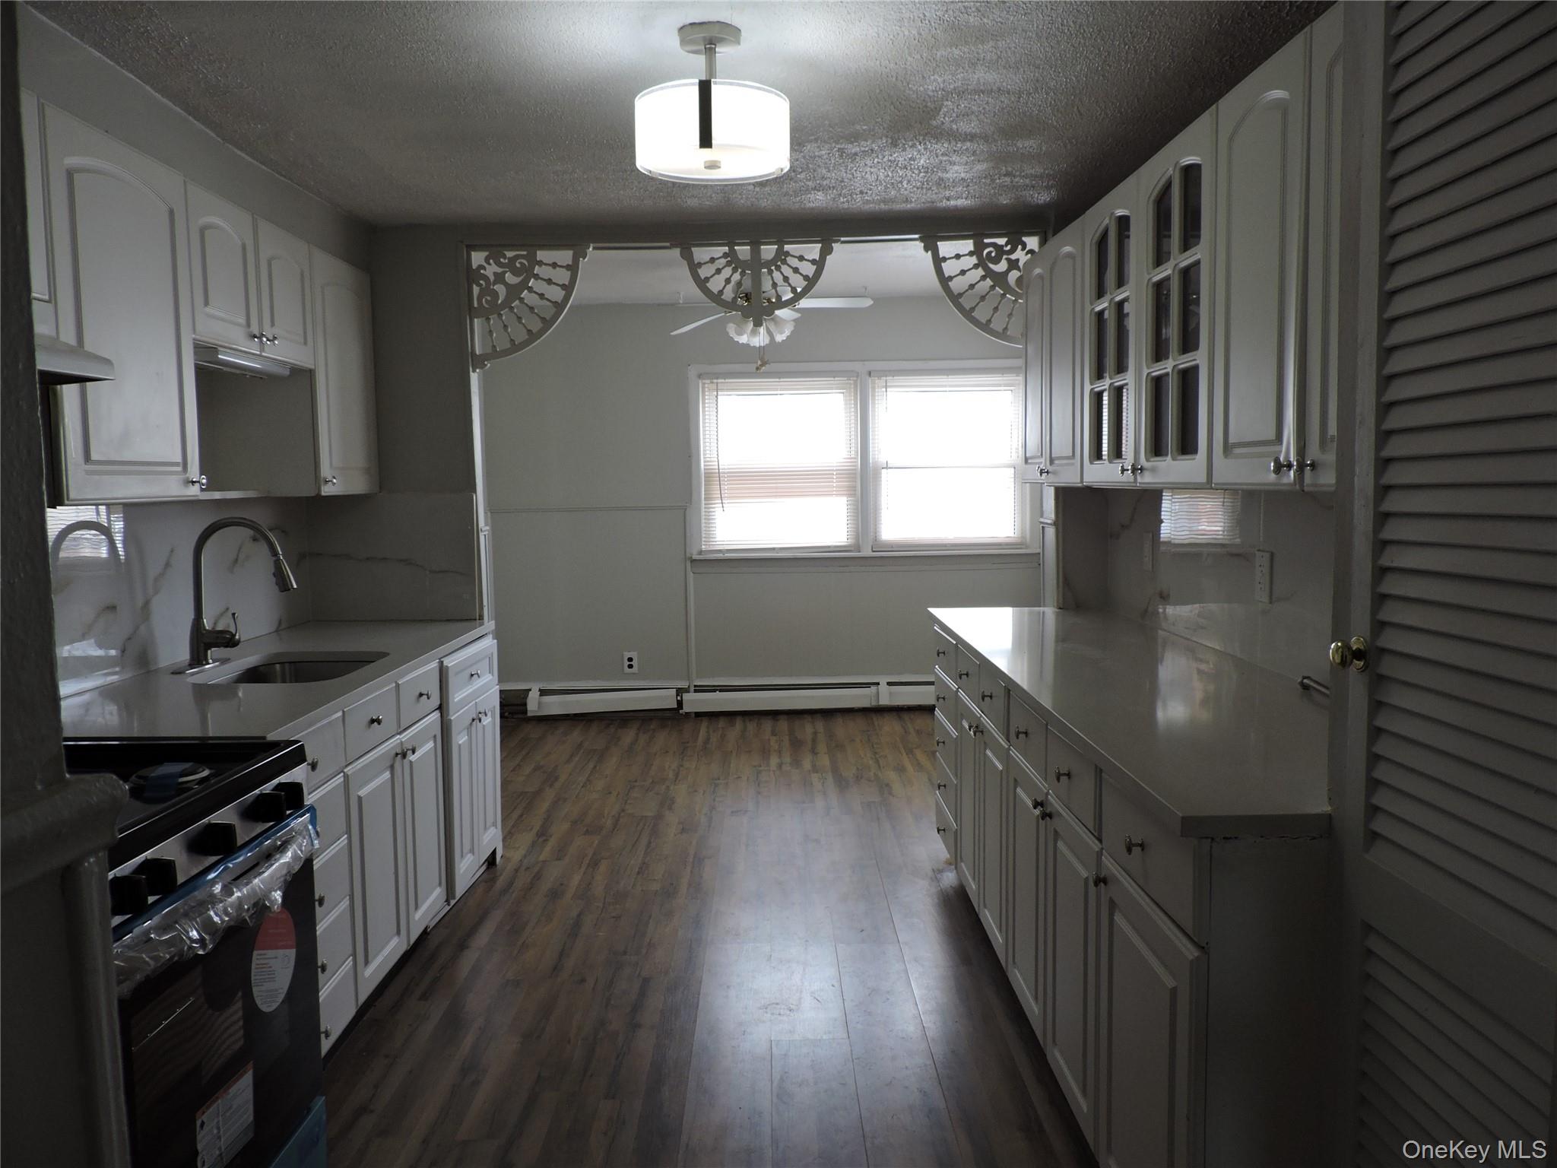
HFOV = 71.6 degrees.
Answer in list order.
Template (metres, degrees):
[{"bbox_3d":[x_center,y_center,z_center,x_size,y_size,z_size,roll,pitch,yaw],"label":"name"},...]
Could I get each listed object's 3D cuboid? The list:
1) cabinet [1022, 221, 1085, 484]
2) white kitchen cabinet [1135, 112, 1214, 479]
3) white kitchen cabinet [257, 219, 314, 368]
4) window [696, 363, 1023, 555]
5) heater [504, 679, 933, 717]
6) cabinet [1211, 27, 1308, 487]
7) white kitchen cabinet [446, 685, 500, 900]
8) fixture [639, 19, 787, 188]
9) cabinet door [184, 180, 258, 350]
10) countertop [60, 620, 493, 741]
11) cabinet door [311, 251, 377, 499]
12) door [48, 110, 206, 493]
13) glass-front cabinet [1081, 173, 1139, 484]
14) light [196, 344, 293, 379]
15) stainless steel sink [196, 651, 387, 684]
[{"bbox_3d":[1.016,-0.694,3.405,0.335,0.755,0.705,-1,5,0],"label":"cabinet"},{"bbox_3d":[1.024,-0.593,2.373,0.335,0.755,0.452,-1,5,0],"label":"white kitchen cabinet"},{"bbox_3d":[-1.436,-0.830,3.119,0.030,0.375,0.342,-1,5,0],"label":"white kitchen cabinet"},{"bbox_3d":[0.512,-0.729,6.324,2.000,1.113,0.100,-1,5,0],"label":"window"},{"bbox_3d":[-0.266,0.669,6.401,2.770,0.225,0.075,-1,5,0],"label":"heater"},{"bbox_3d":[1.055,-0.567,2.008,0.340,0.765,0.370,-1,5,0],"label":"cabinet"},{"bbox_3d":[-1.284,0.660,3.569,0.580,0.546,0.640,-1,5,0],"label":"white kitchen cabinet"},{"bbox_3d":[-0.140,-1.016,2.263,0.322,0.258,0.322,-1,5,0],"label":"fixture"},{"bbox_3d":[-1.406,-0.784,2.724,0.020,0.364,0.345,-1,5,0],"label":"cabinet door"},{"bbox_3d":[-1.351,0.236,2.998,0.689,0.035,1.785,-1,5,0],"label":"countertop"},{"bbox_3d":[-1.410,-0.666,3.505,0.020,0.745,0.481,-1,5,0],"label":"cabinet door"},{"bbox_3d":[-1.401,-0.559,2.322,0.020,0.747,0.492,-1,5,0],"label":"door"},{"bbox_3d":[1.051,-0.654,2.893,0.340,0.772,0.472,-1,5,0],"label":"glass-front cabinet"},{"bbox_3d":[-1.485,-0.601,2.924,0.090,0.040,0.580,-1,5,0],"label":"light"},{"bbox_3d":[-1.314,0.330,2.969,0.420,0.200,0.530,-1,5,0],"label":"stainless steel sink"}]

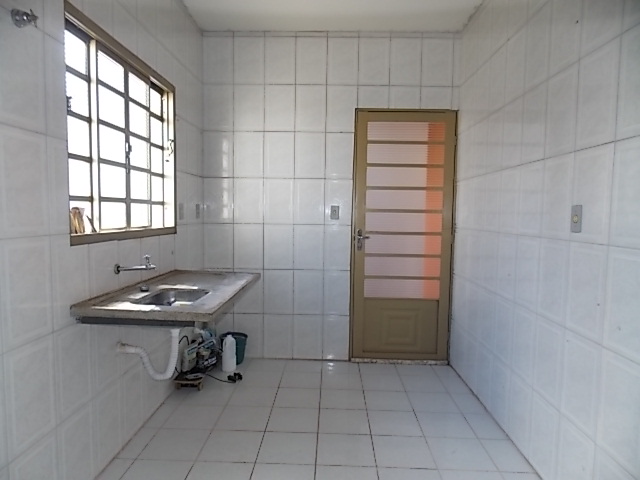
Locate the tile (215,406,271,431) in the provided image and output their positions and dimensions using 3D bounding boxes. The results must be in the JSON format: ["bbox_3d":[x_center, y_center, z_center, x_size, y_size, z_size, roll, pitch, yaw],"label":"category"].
[{"bbox_3d":[-0.465,1.100,2.617,0.302,0.010,0.305,1,4,2],"label":"tile"}]

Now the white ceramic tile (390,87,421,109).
[{"bbox_3d":[0.714,-1.201,3.590,0.264,0.194,0.010,1,4,2],"label":"white ceramic tile"}]

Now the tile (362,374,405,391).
[{"bbox_3d":[0.471,1.088,3.221,0.305,0.010,0.305,1,4,2],"label":"tile"}]

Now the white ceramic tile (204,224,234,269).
[{"bbox_3d":[-0.867,0.052,3.650,0.257,0.385,0.010,1,4,2],"label":"white ceramic tile"}]

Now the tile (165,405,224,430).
[{"bbox_3d":[-0.770,1.094,2.625,0.302,0.010,0.305,1,4,2],"label":"tile"}]

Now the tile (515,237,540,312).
[{"bbox_3d":[1.096,0.171,2.256,0.010,0.379,0.254,1,4,1],"label":"tile"}]

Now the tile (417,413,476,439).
[{"bbox_3d":[0.756,1.125,2.582,0.302,0.010,0.306,1,4,2],"label":"tile"}]

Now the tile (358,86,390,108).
[{"bbox_3d":[0.447,-1.177,3.533,0.257,0.199,0.010,1,4,2],"label":"tile"}]

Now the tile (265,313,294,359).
[{"bbox_3d":[-0.360,0.822,3.654,0.254,0.380,0.014,1,4,1],"label":"tile"}]

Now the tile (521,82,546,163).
[{"bbox_3d":[1.132,-0.609,2.247,0.010,0.391,0.264,1,4,1],"label":"tile"}]

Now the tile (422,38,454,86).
[{"bbox_3d":[0.969,-1.463,3.496,0.256,0.385,0.010,1,4,2],"label":"tile"}]

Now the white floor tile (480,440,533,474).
[{"bbox_3d":[0.987,1.148,2.267,0.179,0.010,0.305,1,4,2],"label":"white floor tile"}]

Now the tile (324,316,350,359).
[{"bbox_3d":[0.133,0.840,3.647,0.224,0.391,0.010,1,4,2],"label":"tile"}]

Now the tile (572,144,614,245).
[{"bbox_3d":[1.105,-0.180,1.725,0.010,0.385,0.257,1,4,1],"label":"tile"}]

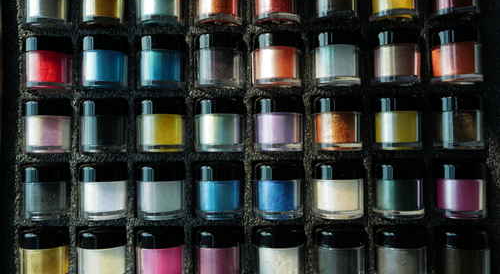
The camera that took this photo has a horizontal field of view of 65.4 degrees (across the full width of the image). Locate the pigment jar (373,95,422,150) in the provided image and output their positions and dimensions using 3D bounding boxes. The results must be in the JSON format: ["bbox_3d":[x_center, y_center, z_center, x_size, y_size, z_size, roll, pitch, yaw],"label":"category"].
[{"bbox_3d":[0.102,-0.009,0.271,0.034,0.034,0.036,0,87,2],"label":"pigment jar"}]

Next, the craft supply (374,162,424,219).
[{"bbox_3d":[0.102,0.035,0.268,0.034,0.034,0.037,-1,88,2],"label":"craft supply"}]

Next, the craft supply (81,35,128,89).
[{"bbox_3d":[-0.100,-0.050,0.273,0.034,0.034,0.037,0,87,2],"label":"craft supply"}]

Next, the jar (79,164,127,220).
[{"bbox_3d":[-0.100,0.036,0.268,0.034,0.034,0.037,0,87,2],"label":"jar"}]

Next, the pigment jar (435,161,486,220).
[{"bbox_3d":[0.142,0.035,0.267,0.034,0.034,0.037,-1,88,2],"label":"pigment jar"}]

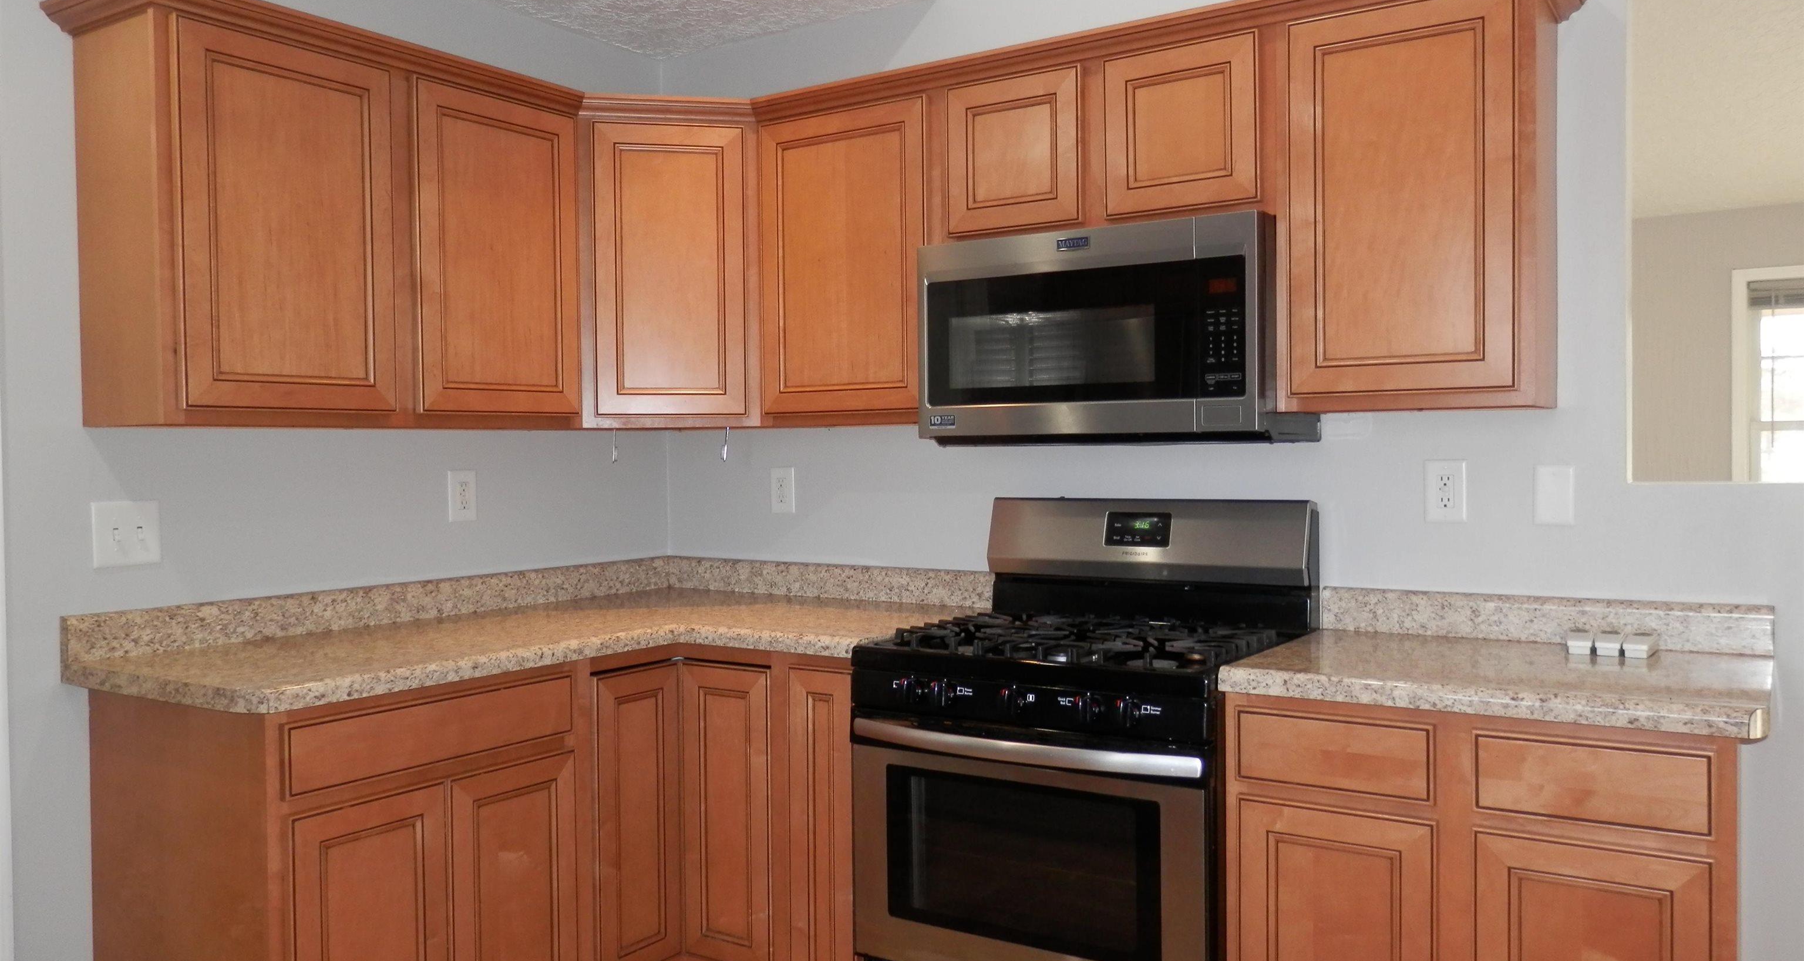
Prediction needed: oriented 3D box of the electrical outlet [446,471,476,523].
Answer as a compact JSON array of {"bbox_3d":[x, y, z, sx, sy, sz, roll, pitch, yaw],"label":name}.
[{"bbox_3d":[-1.092,0.040,3.240,0.008,0.124,0.079,0,1,34],"label":"electrical outlet"}]

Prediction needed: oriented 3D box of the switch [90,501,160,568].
[{"bbox_3d":[-1.532,0.105,2.579,0.012,0.124,0.125,0,1,34],"label":"switch"}]

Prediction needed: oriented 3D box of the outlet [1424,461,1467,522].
[{"bbox_3d":[1.102,0.022,2.643,0.079,0.125,0.008,0,1,34],"label":"outlet"}]

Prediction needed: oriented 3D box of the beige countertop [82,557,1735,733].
[{"bbox_3d":[-0.017,0.307,2.414,2.713,0.129,1.644,0,1,34],"label":"beige countertop"}]

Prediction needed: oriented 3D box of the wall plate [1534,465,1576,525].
[{"bbox_3d":[1.269,0.029,2.532,0.071,0.115,0.007,0,1,34],"label":"wall plate"}]

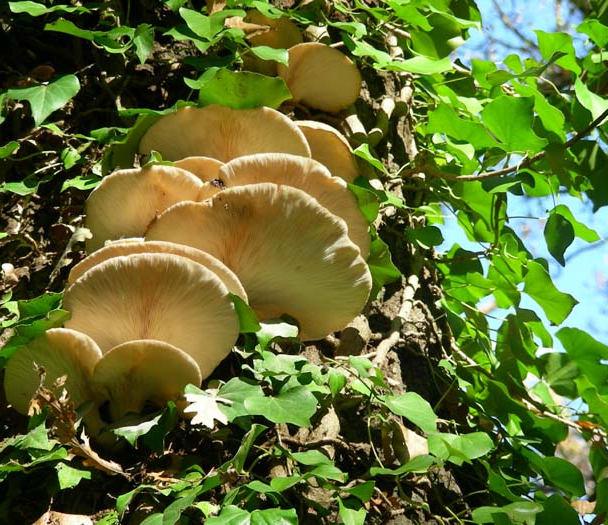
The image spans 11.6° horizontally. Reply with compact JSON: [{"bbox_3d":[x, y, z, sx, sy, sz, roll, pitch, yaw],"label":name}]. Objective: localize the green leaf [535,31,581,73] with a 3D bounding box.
[{"bbox_3d":[0.218,-0.181,2.580,0.038,0.034,0.018,0,-25,0],"label":"green leaf"}]

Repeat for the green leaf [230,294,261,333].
[{"bbox_3d":[-0.052,0.043,2.500,0.033,0.035,0.007,-17,-5,-13],"label":"green leaf"}]

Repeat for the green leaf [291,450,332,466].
[{"bbox_3d":[0.006,0.162,2.470,0.035,0.023,0.007,0,-51,-9],"label":"green leaf"}]

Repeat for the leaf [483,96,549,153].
[{"bbox_3d":[0.200,-0.130,2.840,0.064,0.056,0.014,0,-12,0],"label":"leaf"}]

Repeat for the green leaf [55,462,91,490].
[{"bbox_3d":[-0.187,0.173,2.420,0.030,0.021,0.018,0,-25,0],"label":"green leaf"}]

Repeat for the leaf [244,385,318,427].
[{"bbox_3d":[-0.018,0.117,2.460,0.061,0.043,0.011,-6,-40,-9],"label":"leaf"}]

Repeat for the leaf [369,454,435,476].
[{"bbox_3d":[0.086,0.179,2.640,0.058,0.015,0.035,0,-19,0],"label":"leaf"}]

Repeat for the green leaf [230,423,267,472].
[{"bbox_3d":[-0.046,0.153,2.470,0.008,0.043,0.026,14,-8,36],"label":"green leaf"}]

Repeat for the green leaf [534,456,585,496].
[{"bbox_3d":[0.211,0.177,2.470,0.042,0.028,0.024,0,-25,0],"label":"green leaf"}]

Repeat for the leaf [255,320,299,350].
[{"bbox_3d":[-0.022,0.059,2.430,0.037,0.019,0.021,0,-25,0],"label":"leaf"}]

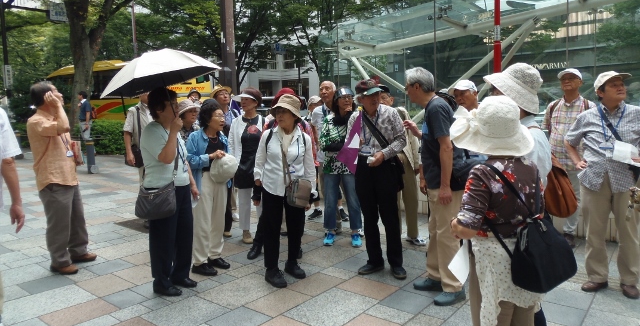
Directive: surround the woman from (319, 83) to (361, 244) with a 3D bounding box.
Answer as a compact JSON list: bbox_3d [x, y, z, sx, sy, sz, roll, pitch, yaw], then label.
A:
[{"bbox_3d":[0.212,0.020,4.580,0.500,1.620,0.360,-1,6,-5],"label":"woman"}]

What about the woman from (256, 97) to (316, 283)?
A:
[{"bbox_3d":[-0.294,0.220,3.680,0.510,1.560,0.340,-2,6,-9],"label":"woman"}]

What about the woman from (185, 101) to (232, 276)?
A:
[{"bbox_3d":[-0.990,0.196,3.898,0.360,1.510,0.440,4,7,41],"label":"woman"}]

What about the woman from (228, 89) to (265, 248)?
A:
[{"bbox_3d":[-0.761,0.021,4.720,0.470,1.630,0.320,-2,6,-13],"label":"woman"}]

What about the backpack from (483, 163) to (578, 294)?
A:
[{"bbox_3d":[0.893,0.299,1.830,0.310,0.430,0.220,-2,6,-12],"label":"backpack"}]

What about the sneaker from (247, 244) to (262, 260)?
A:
[{"bbox_3d":[-0.616,0.847,4.270,0.100,0.120,0.260,2,6,27],"label":"sneaker"}]

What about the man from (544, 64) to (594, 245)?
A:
[{"bbox_3d":[2.475,-0.053,4.420,0.510,1.730,0.320,1,6,23],"label":"man"}]

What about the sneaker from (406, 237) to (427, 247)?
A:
[{"bbox_3d":[1.005,0.823,4.620,0.270,0.110,0.100,3,7,37],"label":"sneaker"}]

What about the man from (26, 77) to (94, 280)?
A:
[{"bbox_3d":[-2.356,0.116,4.039,0.470,1.680,0.480,-2,6,-11],"label":"man"}]

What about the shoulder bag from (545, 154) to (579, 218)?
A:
[{"bbox_3d":[1.295,0.122,2.400,0.240,0.340,0.150,-5,7,-37],"label":"shoulder bag"}]

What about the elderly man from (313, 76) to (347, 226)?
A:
[{"bbox_3d":[0.140,-0.067,5.317,0.500,1.730,0.340,0,6,11],"label":"elderly man"}]

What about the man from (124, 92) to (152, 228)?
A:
[{"bbox_3d":[-2.144,-0.059,5.420,0.500,1.660,0.340,-3,6,-18],"label":"man"}]

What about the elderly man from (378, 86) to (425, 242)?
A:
[{"bbox_3d":[0.881,0.015,4.720,0.520,1.660,0.360,-1,6,-6],"label":"elderly man"}]

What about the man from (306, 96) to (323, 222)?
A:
[{"bbox_3d":[0.048,-0.044,5.723,0.500,1.610,0.340,-1,6,-6],"label":"man"}]

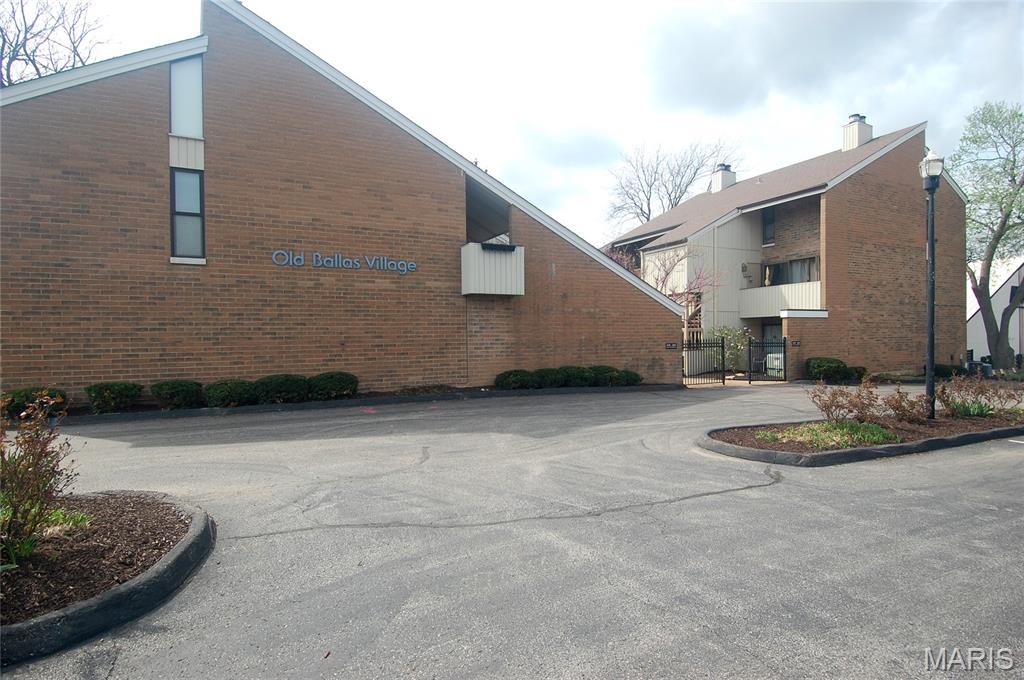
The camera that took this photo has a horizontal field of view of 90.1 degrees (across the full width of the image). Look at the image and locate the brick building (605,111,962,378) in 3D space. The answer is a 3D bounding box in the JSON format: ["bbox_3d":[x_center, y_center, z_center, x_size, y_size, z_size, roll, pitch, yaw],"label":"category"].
[{"bbox_3d":[12.228,-4.361,26.854,13.000,11.800,13.800,-1,1,-25],"label":"brick building"}]

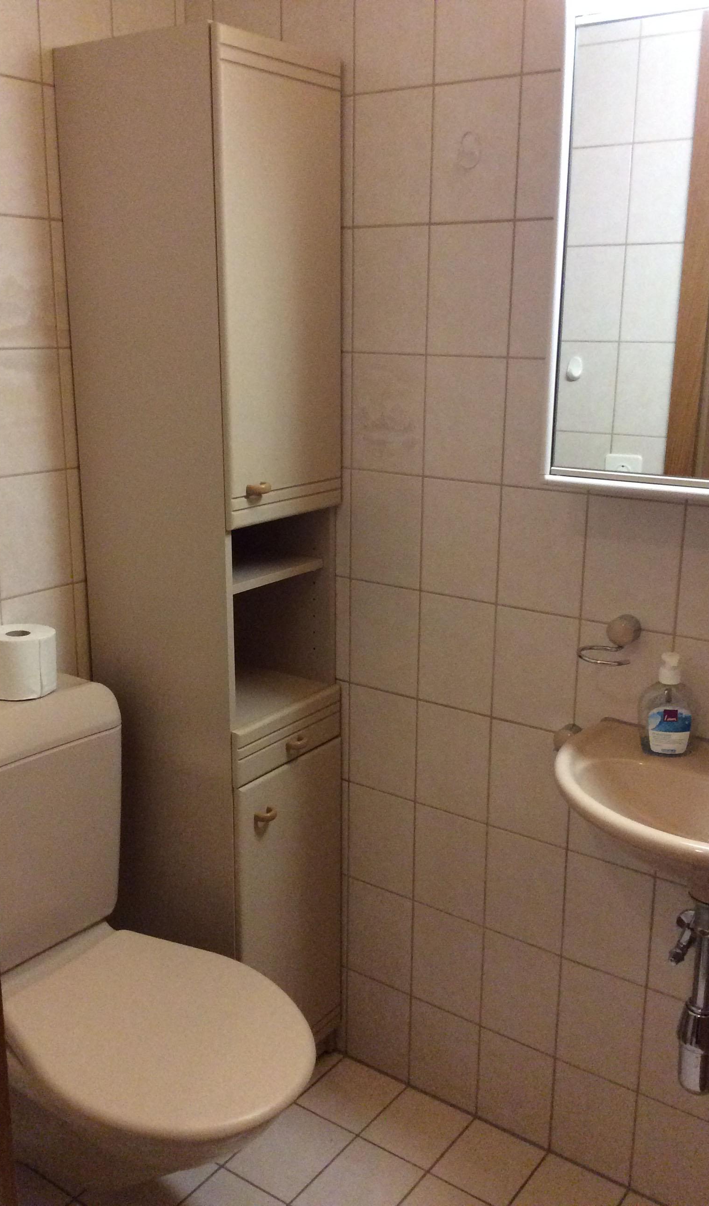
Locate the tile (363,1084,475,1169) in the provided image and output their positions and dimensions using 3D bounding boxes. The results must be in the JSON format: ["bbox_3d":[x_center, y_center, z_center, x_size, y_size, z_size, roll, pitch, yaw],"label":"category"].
[{"bbox_3d":[0.119,0.982,2.082,0.150,0.010,0.171,11,18,34],"label":"tile"}]

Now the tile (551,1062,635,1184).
[{"bbox_3d":[0.419,0.910,1.955,0.150,0.197,0.010,11,18,34],"label":"tile"}]

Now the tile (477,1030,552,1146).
[{"bbox_3d":[0.296,0.886,2.041,0.150,0.197,0.010,11,18,34],"label":"tile"}]

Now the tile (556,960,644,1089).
[{"bbox_3d":[0.419,0.714,1.891,0.148,0.197,0.009,11,18,35],"label":"tile"}]

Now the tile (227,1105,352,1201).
[{"bbox_3d":[-0.114,0.993,2.011,0.149,0.010,0.201,11,18,34],"label":"tile"}]

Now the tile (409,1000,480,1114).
[{"bbox_3d":[0.172,0.858,2.114,0.148,0.197,0.009,11,18,35],"label":"tile"}]

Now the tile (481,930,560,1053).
[{"bbox_3d":[0.296,0.690,1.977,0.148,0.197,0.009,11,18,35],"label":"tile"}]

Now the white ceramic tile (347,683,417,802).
[{"bbox_3d":[0.055,0.259,2.078,0.151,0.199,0.011,11,18,35],"label":"white ceramic tile"}]

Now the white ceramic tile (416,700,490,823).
[{"bbox_3d":[0.178,0.281,1.971,0.150,0.199,0.010,11,18,34],"label":"white ceramic tile"}]

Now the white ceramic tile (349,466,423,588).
[{"bbox_3d":[0.058,-0.129,1.943,0.148,0.197,0.009,11,18,35],"label":"white ceramic tile"}]

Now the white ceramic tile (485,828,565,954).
[{"bbox_3d":[0.297,0.495,1.926,0.148,0.197,0.009,11,18,35],"label":"white ceramic tile"}]

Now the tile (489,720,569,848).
[{"bbox_3d":[0.301,0.305,1.885,0.150,0.199,0.010,11,18,34],"label":"tile"}]

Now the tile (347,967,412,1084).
[{"bbox_3d":[0.050,0.835,2.200,0.148,0.197,0.009,11,18,35],"label":"tile"}]

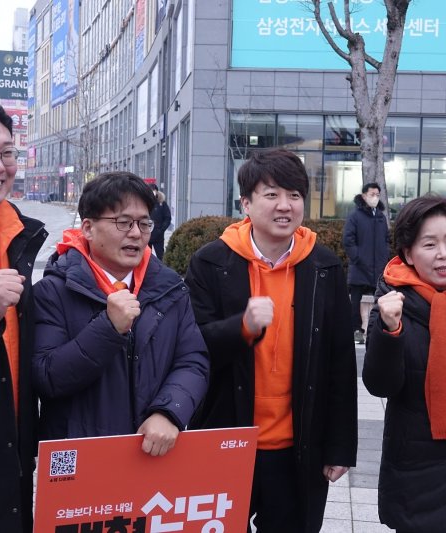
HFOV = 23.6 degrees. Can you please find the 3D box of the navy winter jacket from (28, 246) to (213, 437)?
[{"bbox_3d":[-0.282,0.330,2.840,0.520,0.770,0.400,0,4,-19],"label":"navy winter jacket"}]

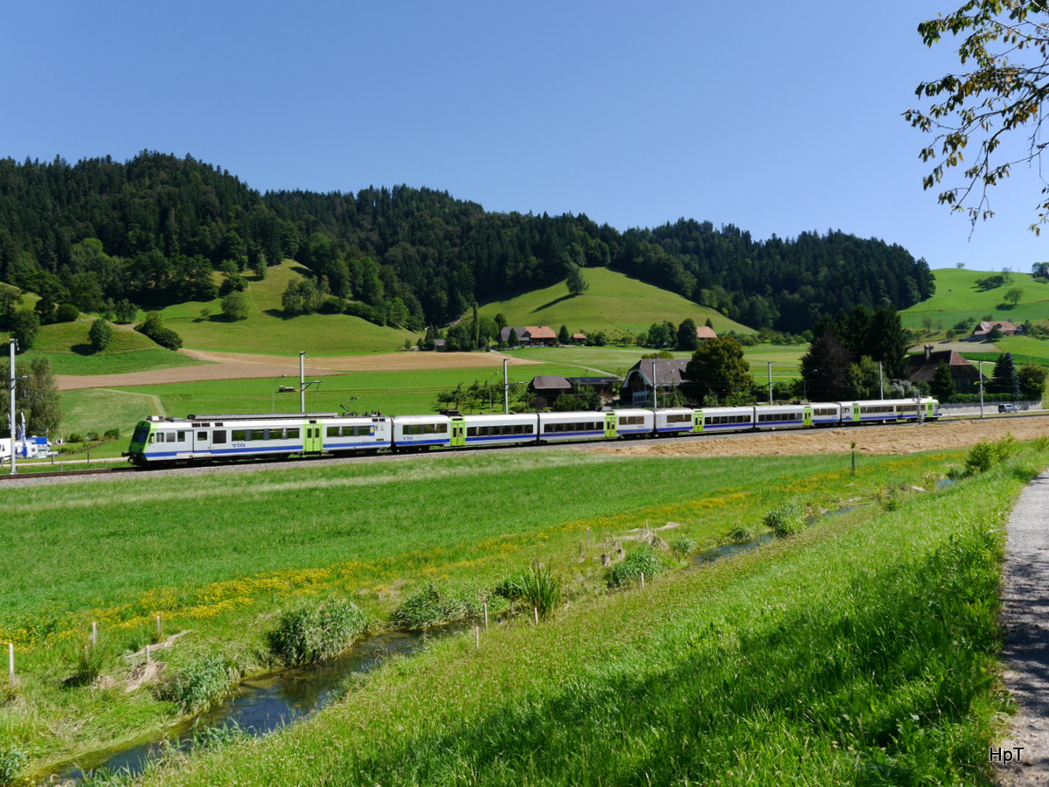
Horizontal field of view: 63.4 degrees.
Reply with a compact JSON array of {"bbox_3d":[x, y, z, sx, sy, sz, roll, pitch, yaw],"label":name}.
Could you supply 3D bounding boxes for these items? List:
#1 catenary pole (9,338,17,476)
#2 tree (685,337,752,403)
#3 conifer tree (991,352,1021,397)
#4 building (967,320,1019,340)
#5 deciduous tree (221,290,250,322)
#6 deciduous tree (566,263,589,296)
[{"bbox_3d":[-38.152,0.978,63.300,0.420,10.150,0.420,-5,-4,40],"label":"catenary pole"},{"bbox_3d":[41.263,-4.914,180.000,13.800,14.400,13.800,-3,-3,0],"label":"tree"},{"bbox_3d":[103.413,-3.750,182.000,6.000,10.400,6.000,-3,-3,0],"label":"conifer tree"},{"bbox_3d":[268.584,-36.228,485.000,24.000,10.500,13.500,-2,-3,-7],"label":"building"},{"bbox_3d":[-151.527,-46.077,445.000,15.000,15.400,15.000,-3,-3,0],"label":"deciduous tree"},{"bbox_3d":[38.023,-82.331,610.000,16.500,23.200,16.500,-3,-3,0],"label":"deciduous tree"}]

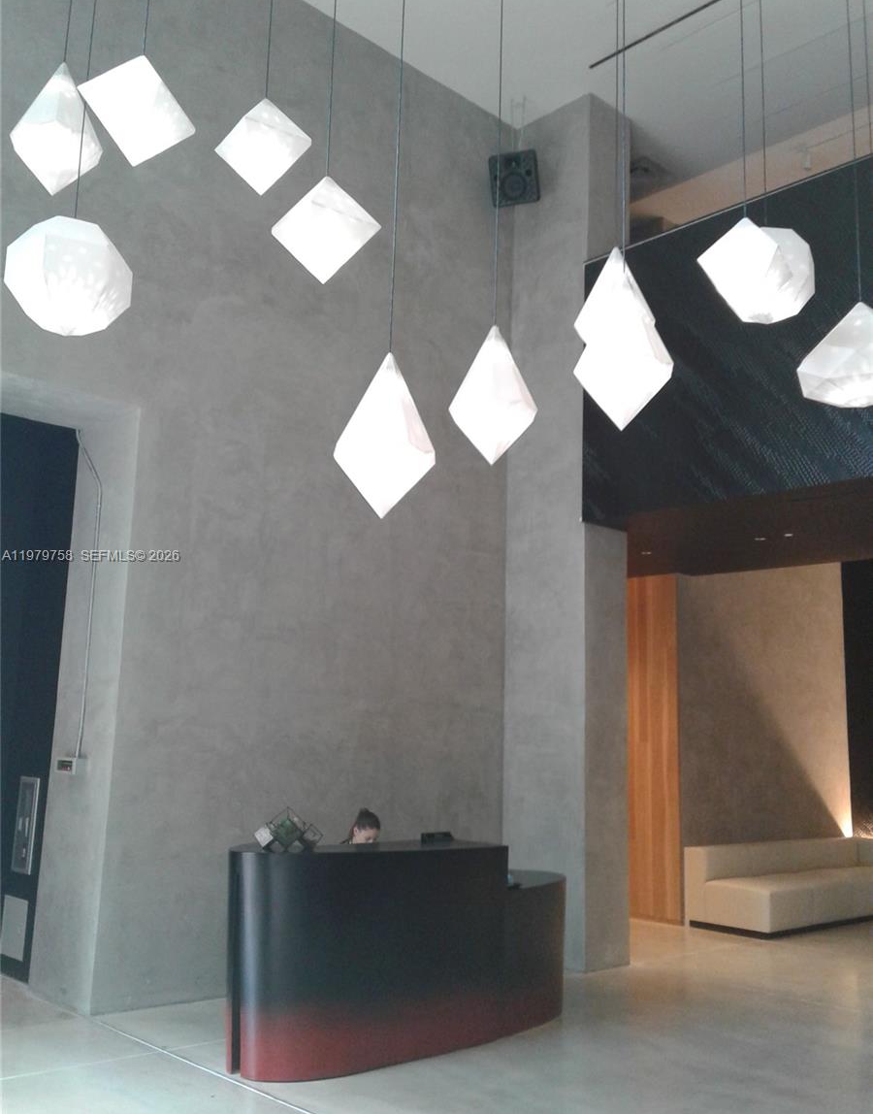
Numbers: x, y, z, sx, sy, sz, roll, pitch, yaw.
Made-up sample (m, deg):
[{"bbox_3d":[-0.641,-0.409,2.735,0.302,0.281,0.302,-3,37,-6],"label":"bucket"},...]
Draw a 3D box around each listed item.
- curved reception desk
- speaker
[{"bbox_3d":[-0.163,2.292,6.695,2.740,1.100,1.000,12,-15,-43],"label":"curved reception desk"},{"bbox_3d":[0.719,-3.457,10.154,0.420,0.450,0.340,-2,13,17],"label":"speaker"}]

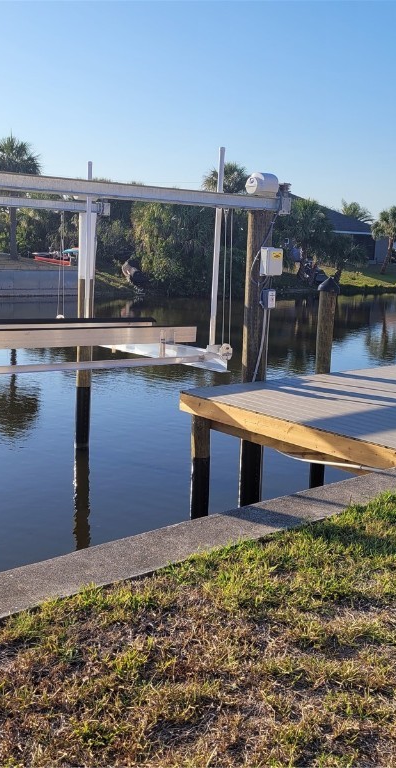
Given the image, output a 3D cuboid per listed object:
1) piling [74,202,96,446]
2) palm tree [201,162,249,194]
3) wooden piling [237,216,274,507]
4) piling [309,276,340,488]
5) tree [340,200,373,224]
[{"bbox_3d":[-1.754,-0.765,11.854,0.245,3.654,0.245,-6,13,-39],"label":"piling"},{"bbox_3d":[2.205,-14.271,64.000,4.160,8.460,4.160,2,10,1],"label":"palm tree"},{"bbox_3d":[0.643,-0.192,8.566,0.270,3.381,0.270,3,10,4],"label":"wooden piling"},{"bbox_3d":[1.526,0.040,9.463,0.240,2.680,0.240,4,10,9],"label":"piling"},{"bbox_3d":[21.845,-21.500,106.000,5.100,7.700,5.100,4,10,11],"label":"tree"}]

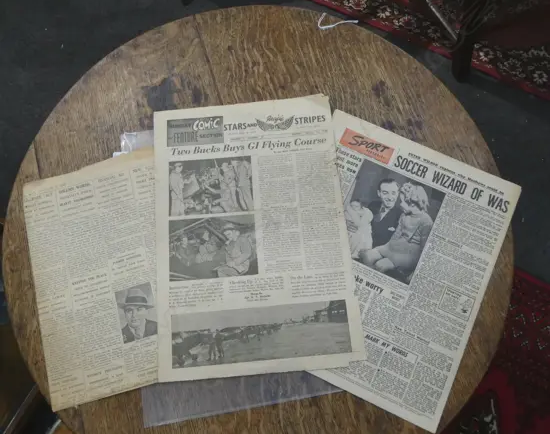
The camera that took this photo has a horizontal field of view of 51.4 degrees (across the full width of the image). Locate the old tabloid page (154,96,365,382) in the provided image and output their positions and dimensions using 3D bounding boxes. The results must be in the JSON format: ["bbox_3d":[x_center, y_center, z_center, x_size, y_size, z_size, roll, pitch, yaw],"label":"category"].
[{"bbox_3d":[-0.033,0.013,0.842,0.285,0.010,0.413,-5,71,-2],"label":"old tabloid page"}]

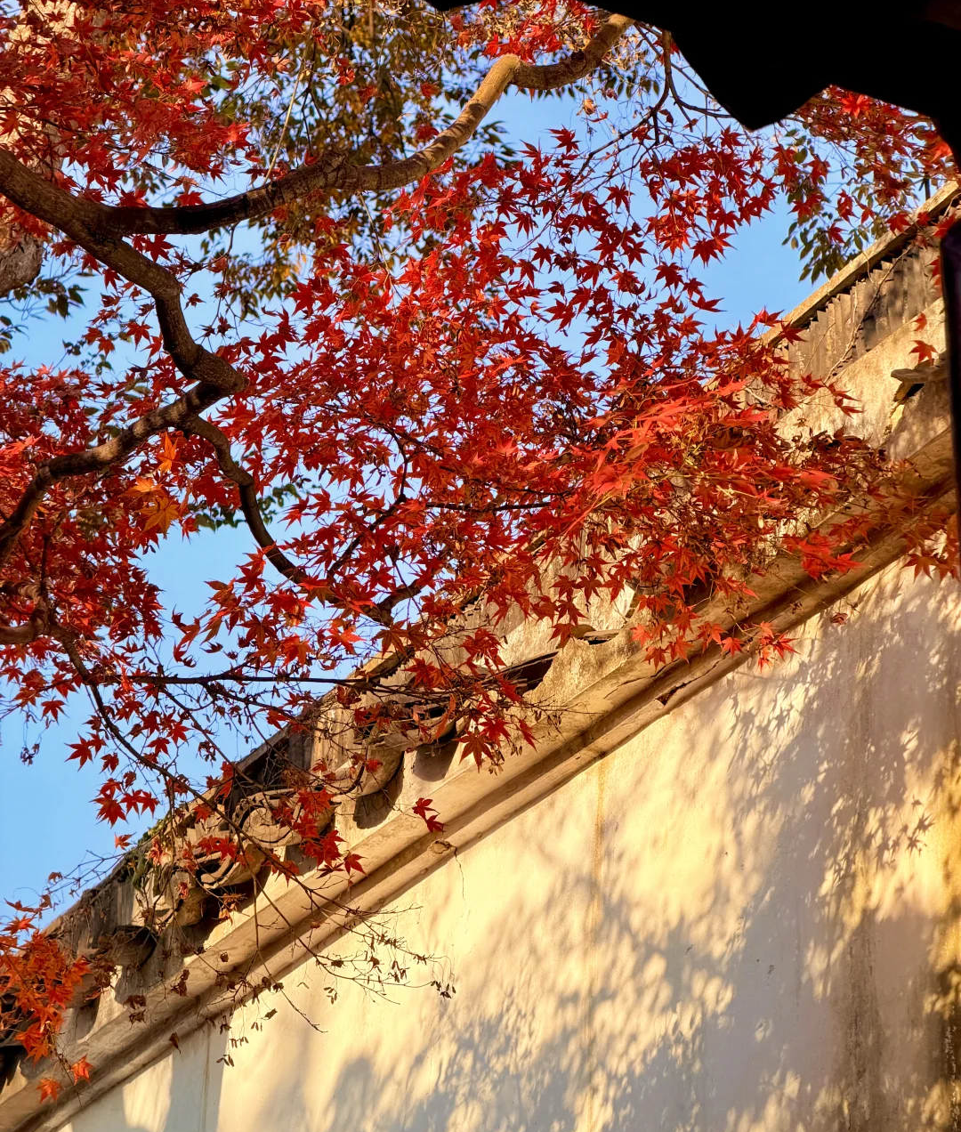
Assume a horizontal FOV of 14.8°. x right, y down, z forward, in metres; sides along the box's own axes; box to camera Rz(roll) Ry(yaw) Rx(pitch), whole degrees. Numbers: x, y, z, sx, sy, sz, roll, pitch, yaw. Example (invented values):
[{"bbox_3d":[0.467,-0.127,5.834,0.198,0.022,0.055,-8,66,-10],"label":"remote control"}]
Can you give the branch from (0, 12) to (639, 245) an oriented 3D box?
[{"bbox_3d":[-0.305,-0.816,6.900,1.200,0.430,0.360,2,-26,0],"label":"branch"}]

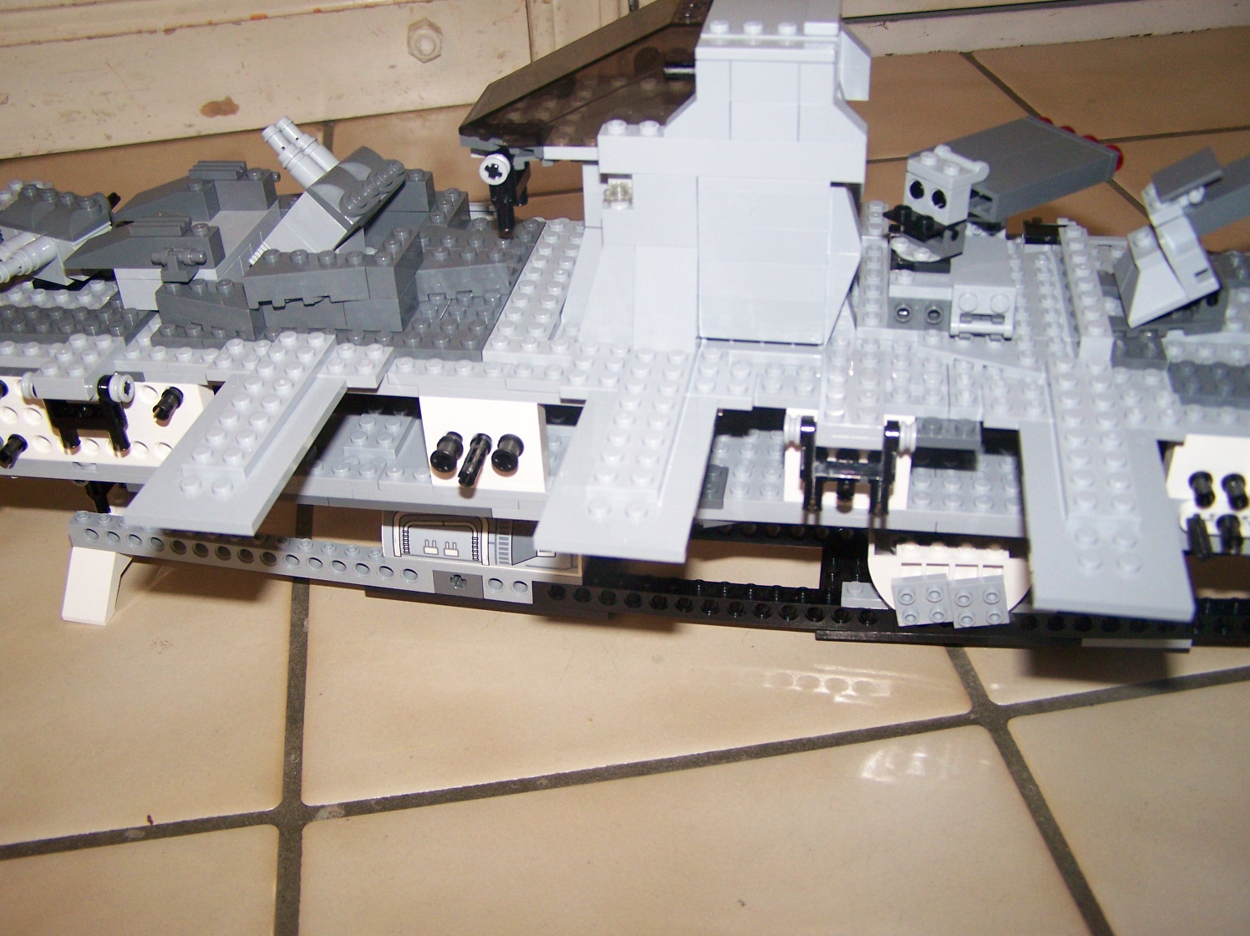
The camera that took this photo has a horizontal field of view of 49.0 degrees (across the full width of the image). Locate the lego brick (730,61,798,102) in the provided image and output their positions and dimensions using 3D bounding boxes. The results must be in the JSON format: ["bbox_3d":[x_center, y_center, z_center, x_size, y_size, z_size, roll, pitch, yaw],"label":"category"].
[{"bbox_3d":[0.033,-0.090,0.317,0.016,0.010,0.008,4,36,9],"label":"lego brick"}]

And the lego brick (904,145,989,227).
[{"bbox_3d":[0.085,-0.075,0.363,0.013,0.015,0.016,-21,39,-29],"label":"lego brick"}]

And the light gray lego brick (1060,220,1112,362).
[{"bbox_3d":[0.121,-0.046,0.365,0.008,0.010,0.064,4,36,9],"label":"light gray lego brick"}]

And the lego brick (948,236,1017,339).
[{"bbox_3d":[0.096,-0.048,0.369,0.016,0.015,0.032,4,32,9],"label":"lego brick"}]

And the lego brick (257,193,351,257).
[{"bbox_3d":[-0.090,-0.071,0.405,0.016,0.028,0.016,44,42,-11],"label":"lego brick"}]

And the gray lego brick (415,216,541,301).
[{"bbox_3d":[-0.043,-0.059,0.392,0.026,0.010,0.035,4,36,9],"label":"gray lego brick"}]

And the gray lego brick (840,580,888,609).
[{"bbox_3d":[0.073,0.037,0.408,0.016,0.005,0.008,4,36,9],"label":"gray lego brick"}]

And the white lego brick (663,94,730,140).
[{"bbox_3d":[0.017,-0.084,0.325,0.016,0.010,0.008,4,36,9],"label":"white lego brick"}]

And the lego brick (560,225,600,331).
[{"bbox_3d":[-0.009,-0.054,0.373,0.016,0.029,0.009,4,36,9],"label":"lego brick"}]

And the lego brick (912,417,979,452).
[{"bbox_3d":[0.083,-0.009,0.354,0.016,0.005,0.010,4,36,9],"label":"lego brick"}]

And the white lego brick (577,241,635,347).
[{"bbox_3d":[-0.004,-0.047,0.357,0.016,0.029,0.009,4,36,9],"label":"white lego brick"}]

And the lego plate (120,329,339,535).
[{"bbox_3d":[-0.091,-0.011,0.335,0.032,0.008,0.079,4,36,9],"label":"lego plate"}]

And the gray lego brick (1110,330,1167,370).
[{"bbox_3d":[0.134,-0.032,0.361,0.016,0.005,0.016,4,36,9],"label":"gray lego brick"}]

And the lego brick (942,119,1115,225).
[{"bbox_3d":[0.104,-0.081,0.368,0.047,0.007,0.033,-23,40,-26],"label":"lego brick"}]

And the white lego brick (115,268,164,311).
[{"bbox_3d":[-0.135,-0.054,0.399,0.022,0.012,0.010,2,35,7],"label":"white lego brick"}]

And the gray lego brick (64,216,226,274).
[{"bbox_3d":[-0.138,-0.064,0.392,0.048,0.011,0.008,2,35,7],"label":"gray lego brick"}]

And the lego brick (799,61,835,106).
[{"bbox_3d":[0.045,-0.091,0.318,0.008,0.010,0.008,4,36,9],"label":"lego brick"}]

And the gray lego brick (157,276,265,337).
[{"bbox_3d":[-0.115,-0.045,0.381,0.032,0.011,0.016,4,36,9],"label":"gray lego brick"}]

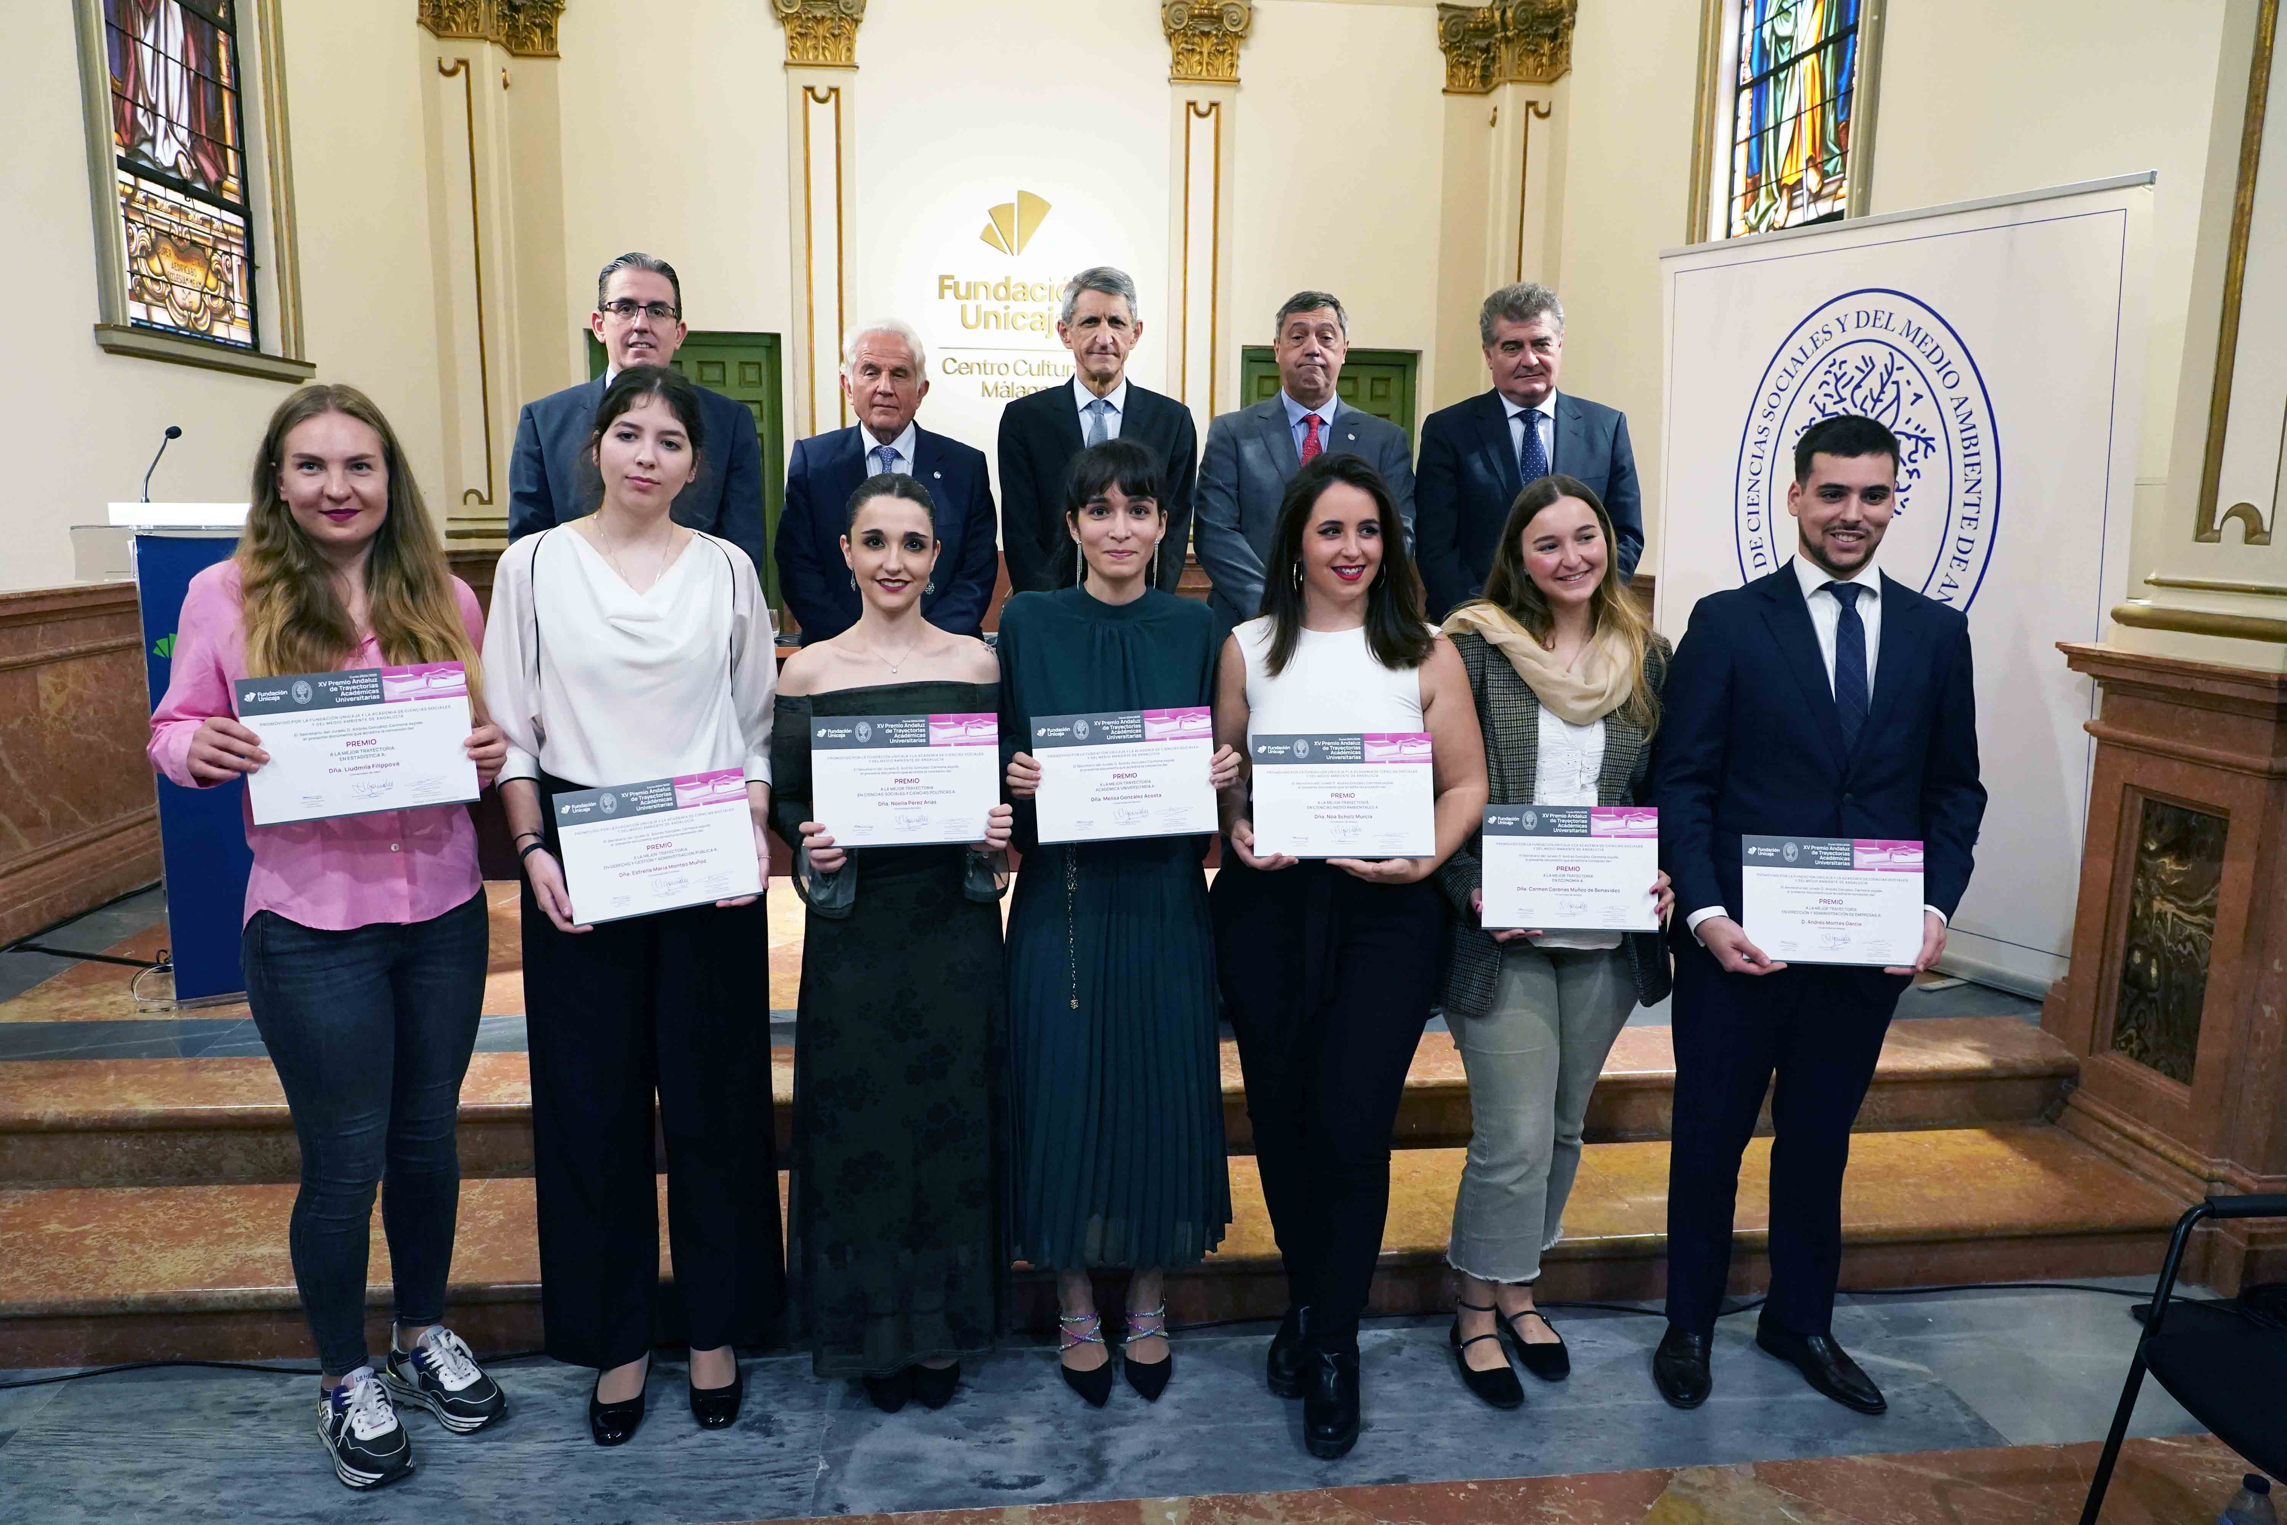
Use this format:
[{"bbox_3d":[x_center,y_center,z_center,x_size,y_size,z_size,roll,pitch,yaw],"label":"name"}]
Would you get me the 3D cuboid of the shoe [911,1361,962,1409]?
[{"bbox_3d":[-0.375,1.082,2.819,0.088,0.095,0.245,0,9,-3],"label":"shoe"}]

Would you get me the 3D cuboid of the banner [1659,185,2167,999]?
[{"bbox_3d":[2.063,-0.475,4.434,0.120,2.078,1.519,-9,14,-25],"label":"banner"}]

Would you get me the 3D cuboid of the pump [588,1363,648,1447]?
[{"bbox_3d":[-0.934,1.107,2.720,0.083,0.090,0.240,-1,8,-11],"label":"pump"}]

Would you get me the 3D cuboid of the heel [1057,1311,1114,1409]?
[{"bbox_3d":[-0.106,1.081,2.831,0.080,0.120,0.235,-2,9,-14],"label":"heel"}]

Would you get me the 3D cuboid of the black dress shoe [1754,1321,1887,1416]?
[{"bbox_3d":[1.268,1.092,2.861,0.103,0.108,0.287,-3,9,-23],"label":"black dress shoe"}]

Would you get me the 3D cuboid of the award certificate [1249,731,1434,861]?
[{"bbox_3d":[0.333,0.056,2.540,0.297,0.210,0.010,-1,-9,3],"label":"award certificate"}]

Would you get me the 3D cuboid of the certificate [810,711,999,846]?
[{"bbox_3d":[-0.380,0.030,2.447,0.297,0.210,0.010,-1,1,-2],"label":"certificate"}]

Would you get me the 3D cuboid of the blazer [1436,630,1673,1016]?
[{"bbox_3d":[0.742,0.093,2.772,0.430,0.705,0.300,1,8,1],"label":"blazer"}]

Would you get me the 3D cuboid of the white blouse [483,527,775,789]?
[{"bbox_3d":[-0.832,-0.170,2.486,0.470,0.430,0.310,-1,9,-14],"label":"white blouse"}]

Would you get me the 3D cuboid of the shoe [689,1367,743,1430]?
[{"bbox_3d":[-0.773,1.101,2.768,0.083,0.090,0.240,-2,9,-14],"label":"shoe"}]

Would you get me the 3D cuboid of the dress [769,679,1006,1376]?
[{"bbox_3d":[-0.444,0.466,2.658,0.420,1.250,0.360,0,9,-6],"label":"dress"}]

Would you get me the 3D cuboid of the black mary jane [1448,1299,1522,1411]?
[{"bbox_3d":[0.633,1.083,2.842,0.090,0.112,0.240,-1,9,-11],"label":"black mary jane"}]

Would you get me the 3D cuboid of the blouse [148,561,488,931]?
[{"bbox_3d":[-1.315,-0.041,2.431,0.450,0.580,0.320,-5,10,-32],"label":"blouse"}]

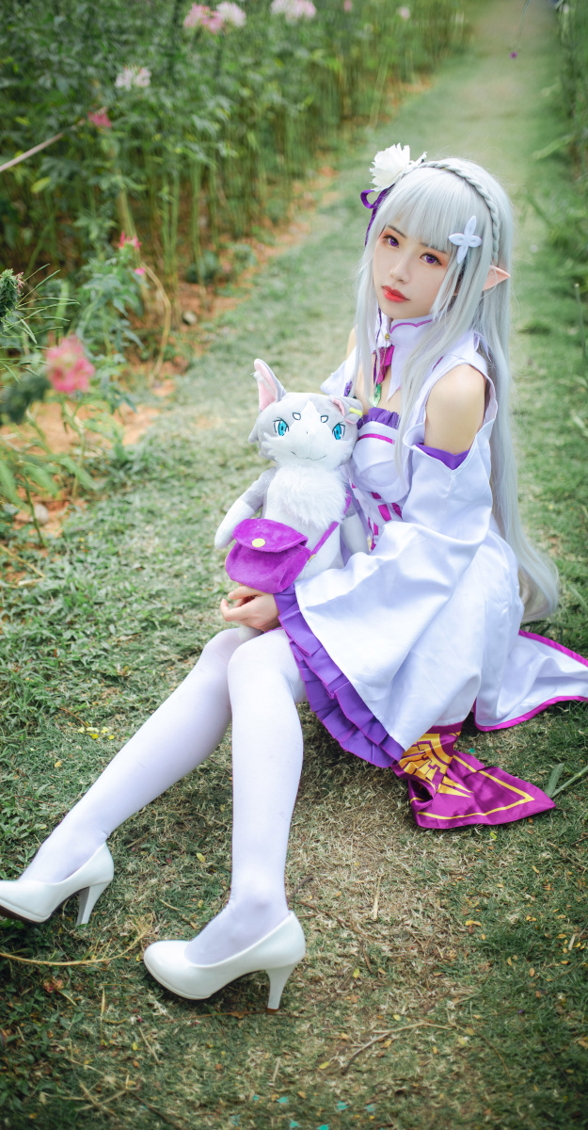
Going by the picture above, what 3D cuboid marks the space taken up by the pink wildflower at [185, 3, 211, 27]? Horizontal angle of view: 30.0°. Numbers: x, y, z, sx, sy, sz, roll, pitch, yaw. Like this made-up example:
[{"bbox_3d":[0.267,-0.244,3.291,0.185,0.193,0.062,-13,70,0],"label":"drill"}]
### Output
[{"bbox_3d":[-0.358,-2.054,4.100,0.100,0.090,0.100,-2,31,-4],"label":"pink wildflower"}]

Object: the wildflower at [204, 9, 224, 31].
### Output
[{"bbox_3d":[-0.299,-2.032,4.100,0.080,0.075,0.080,-2,31,-3],"label":"wildflower"}]

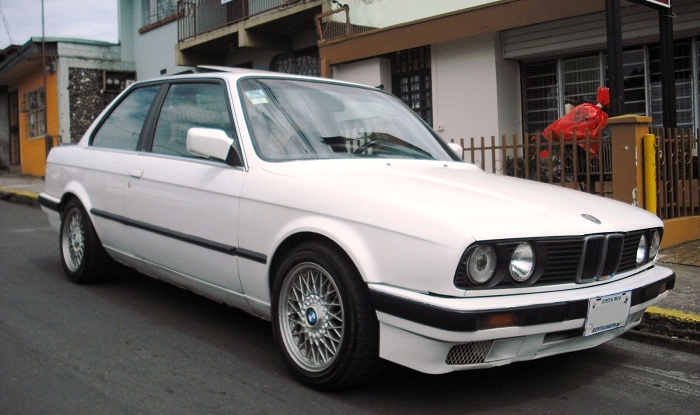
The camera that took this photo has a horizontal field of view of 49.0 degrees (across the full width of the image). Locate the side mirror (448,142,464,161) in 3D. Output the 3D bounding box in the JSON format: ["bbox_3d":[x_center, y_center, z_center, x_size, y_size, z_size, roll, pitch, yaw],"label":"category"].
[{"bbox_3d":[0.611,-0.336,4.563,0.220,0.130,0.120,-2,6,-39],"label":"side mirror"}]

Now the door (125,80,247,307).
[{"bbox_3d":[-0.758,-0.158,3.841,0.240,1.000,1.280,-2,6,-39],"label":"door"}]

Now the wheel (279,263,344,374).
[{"bbox_3d":[-0.102,0.427,3.053,0.160,0.425,0.425,-2,6,-39],"label":"wheel"}]

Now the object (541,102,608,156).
[{"bbox_3d":[2.102,-0.740,7.196,0.460,0.500,0.580,-2,6,-39],"label":"object"}]

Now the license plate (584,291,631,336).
[{"bbox_3d":[0.964,0.400,2.876,0.300,0.151,0.012,-2,6,-39],"label":"license plate"}]

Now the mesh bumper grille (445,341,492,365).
[{"bbox_3d":[0.403,0.494,2.592,0.190,0.072,0.050,-1,6,-30],"label":"mesh bumper grille"}]

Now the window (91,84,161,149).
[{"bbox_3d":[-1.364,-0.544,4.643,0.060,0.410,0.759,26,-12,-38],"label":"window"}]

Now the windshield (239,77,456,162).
[{"bbox_3d":[-0.022,-0.488,4.043,1.340,0.130,0.660,-2,45,-39],"label":"windshield"}]

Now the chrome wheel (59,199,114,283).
[{"bbox_3d":[-1.722,0.194,5.034,0.200,0.610,0.610,-2,6,-39],"label":"chrome wheel"}]

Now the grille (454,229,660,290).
[{"bbox_3d":[0.909,0.183,2.941,1.360,0.195,0.150,-2,6,-39],"label":"grille"}]

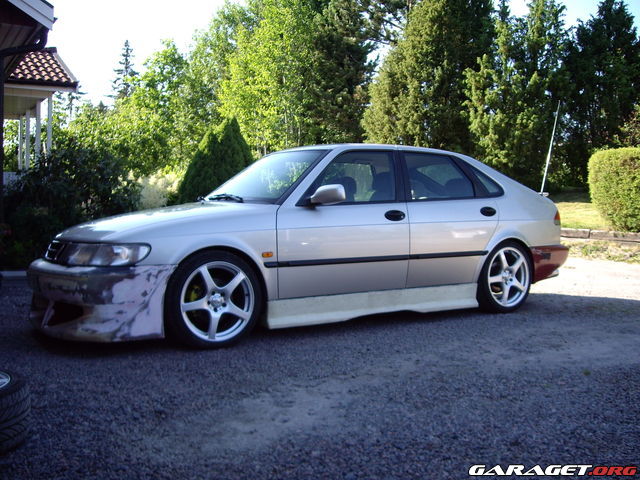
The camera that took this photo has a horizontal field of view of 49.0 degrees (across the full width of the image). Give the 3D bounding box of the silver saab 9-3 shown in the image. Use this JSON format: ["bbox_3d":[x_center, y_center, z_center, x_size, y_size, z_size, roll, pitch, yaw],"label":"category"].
[{"bbox_3d":[0.025,-0.090,5.760,4.670,1.380,1.750,-2,4,-33],"label":"silver saab 9-3"}]

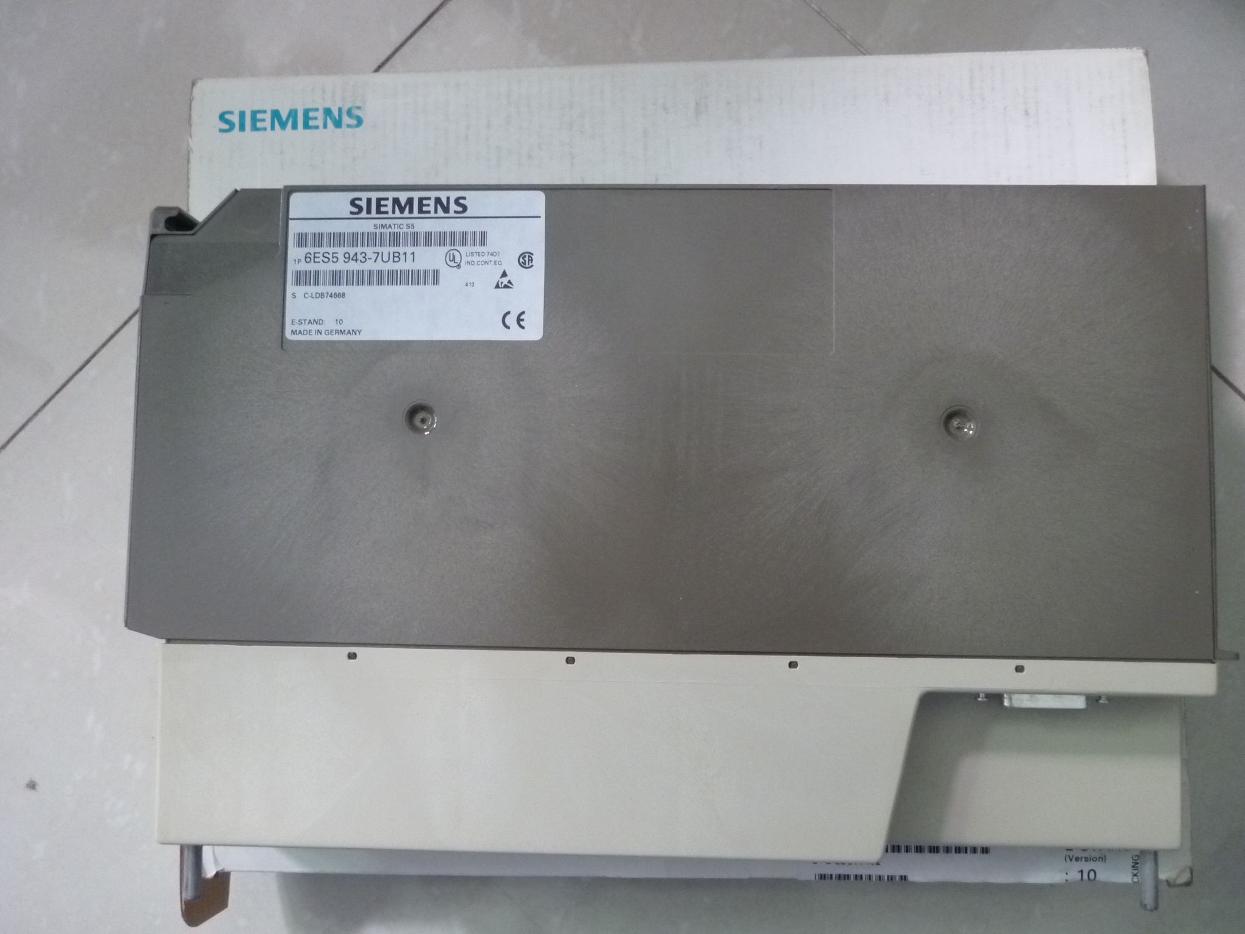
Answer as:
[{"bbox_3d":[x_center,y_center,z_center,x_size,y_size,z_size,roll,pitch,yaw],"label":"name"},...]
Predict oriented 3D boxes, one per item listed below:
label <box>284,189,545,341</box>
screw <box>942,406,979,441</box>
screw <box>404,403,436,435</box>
[{"bbox_3d":[-0.060,-0.058,0.322,0.075,0.001,0.044,1,86,3],"label":"label"},{"bbox_3d":[0.094,-0.012,0.312,0.010,0.005,0.010,1,86,3],"label":"screw"},{"bbox_3d":[-0.058,-0.014,0.320,0.009,0.005,0.009,1,86,3],"label":"screw"}]

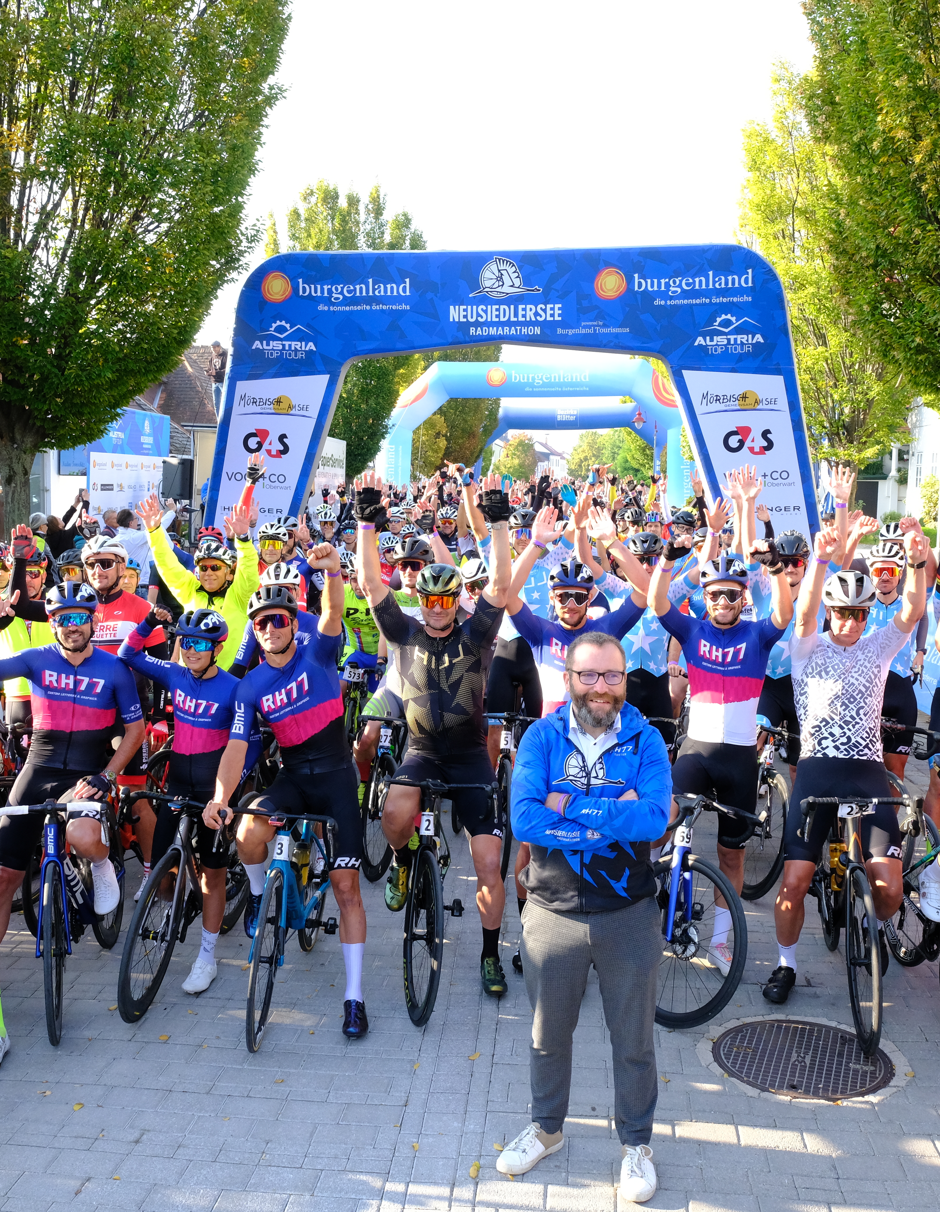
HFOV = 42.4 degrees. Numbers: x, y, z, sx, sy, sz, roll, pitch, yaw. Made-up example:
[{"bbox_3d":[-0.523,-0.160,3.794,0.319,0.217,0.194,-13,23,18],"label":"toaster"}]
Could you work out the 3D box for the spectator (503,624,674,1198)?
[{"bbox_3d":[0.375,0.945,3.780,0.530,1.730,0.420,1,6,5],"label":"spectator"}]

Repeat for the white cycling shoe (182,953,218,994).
[{"bbox_3d":[-1.139,1.546,5.150,0.095,0.115,0.255,2,6,20],"label":"white cycling shoe"}]

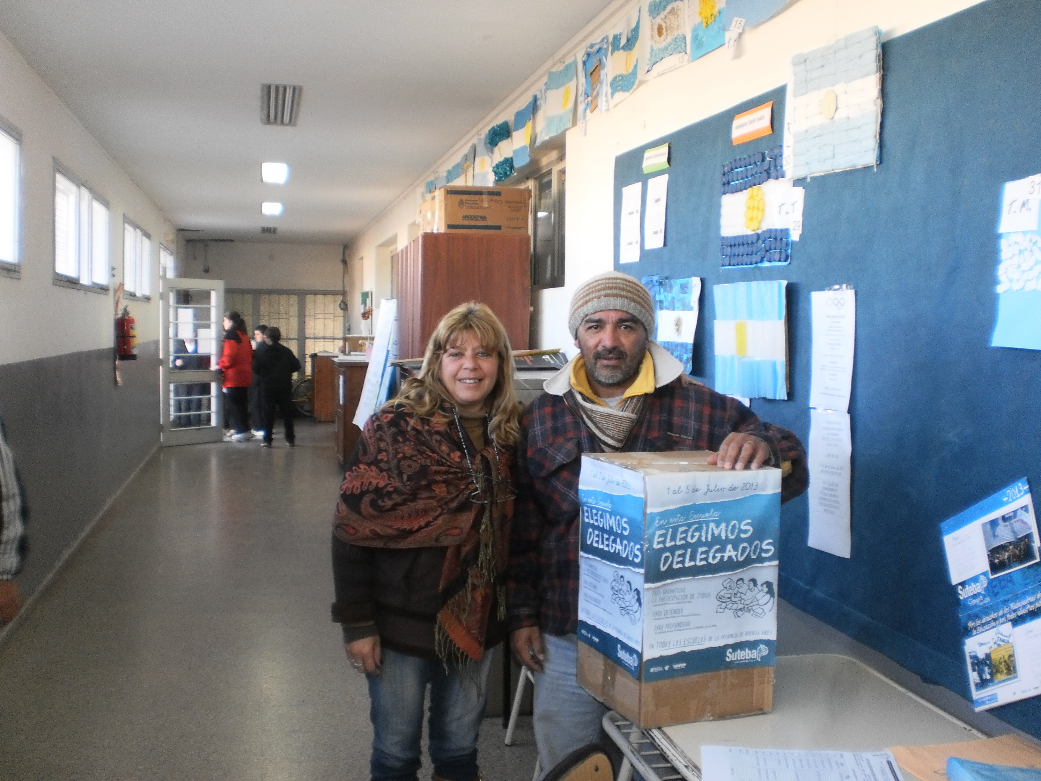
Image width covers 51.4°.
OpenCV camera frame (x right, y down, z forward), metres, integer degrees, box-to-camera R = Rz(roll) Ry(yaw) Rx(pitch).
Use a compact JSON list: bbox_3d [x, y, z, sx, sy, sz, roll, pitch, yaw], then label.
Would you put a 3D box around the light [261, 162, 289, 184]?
[{"bbox_3d":[-2.218,-1.960,9.784,0.245,0.090,1.264,0,4,-13],"label":"light"}]

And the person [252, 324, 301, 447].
[{"bbox_3d":[-2.917,-0.048,12.878,0.360,1.420,0.520,3,4,38],"label":"person"}]

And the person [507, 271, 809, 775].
[{"bbox_3d":[0.285,0.555,2.415,0.630,1.637,0.500,1,4,7],"label":"person"}]

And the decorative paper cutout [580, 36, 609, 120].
[{"bbox_3d":[0.323,-1.357,4.699,0.030,0.295,0.400,0,4,-13],"label":"decorative paper cutout"}]

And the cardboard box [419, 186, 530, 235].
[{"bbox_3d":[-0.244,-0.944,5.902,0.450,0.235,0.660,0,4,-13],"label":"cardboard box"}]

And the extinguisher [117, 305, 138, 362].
[{"bbox_3d":[-3.383,-0.493,9.314,0.170,0.480,0.170,0,4,-13],"label":"extinguisher"}]

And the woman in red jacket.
[{"bbox_3d":[-3.576,-0.193,13.619,0.450,1.604,0.480,1,3,-1],"label":"woman in red jacket"}]

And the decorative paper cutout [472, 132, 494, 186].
[{"bbox_3d":[-0.242,-1.474,6.995,0.050,0.353,0.510,0,4,-13],"label":"decorative paper cutout"}]

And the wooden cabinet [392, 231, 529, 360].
[{"bbox_3d":[-0.373,0.141,6.252,0.565,1.967,1.300,0,4,-13],"label":"wooden cabinet"}]

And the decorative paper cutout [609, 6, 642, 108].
[{"bbox_3d":[0.412,-1.312,4.256,0.040,0.323,0.372,0,4,-13],"label":"decorative paper cutout"}]

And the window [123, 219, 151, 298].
[{"bbox_3d":[-3.827,-1.264,10.767,0.090,0.745,2.372,0,4,-13],"label":"window"}]

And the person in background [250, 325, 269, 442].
[{"bbox_3d":[-3.368,-0.133,14.077,0.340,1.456,0.440,-1,4,-25],"label":"person in background"}]

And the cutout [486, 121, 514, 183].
[{"bbox_3d":[-0.118,-1.419,6.437,0.050,0.333,0.529,0,4,-13],"label":"cutout"}]

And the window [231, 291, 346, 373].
[{"bbox_3d":[-4.095,-0.994,18.736,2.186,1.525,0.100,0,4,-13],"label":"window"}]

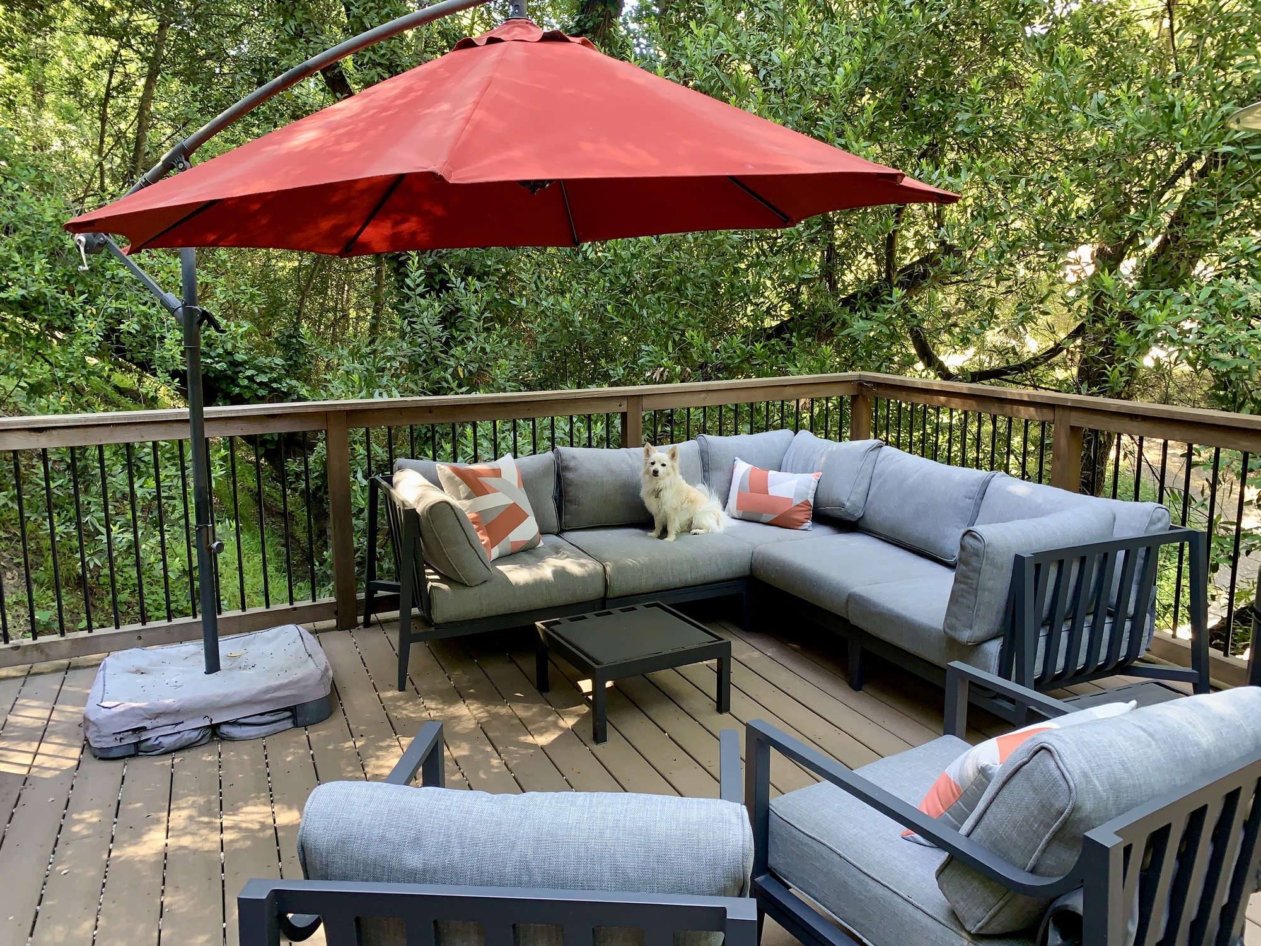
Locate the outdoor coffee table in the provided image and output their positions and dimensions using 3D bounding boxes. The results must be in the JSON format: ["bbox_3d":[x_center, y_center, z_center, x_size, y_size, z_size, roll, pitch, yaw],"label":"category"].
[{"bbox_3d":[0.001,0.737,3.593,0.540,0.280,0.540,-6,12,-27],"label":"outdoor coffee table"}]

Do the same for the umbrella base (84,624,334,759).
[{"bbox_3d":[-1.595,0.806,3.634,0.800,0.165,0.750,-5,11,-23],"label":"umbrella base"}]

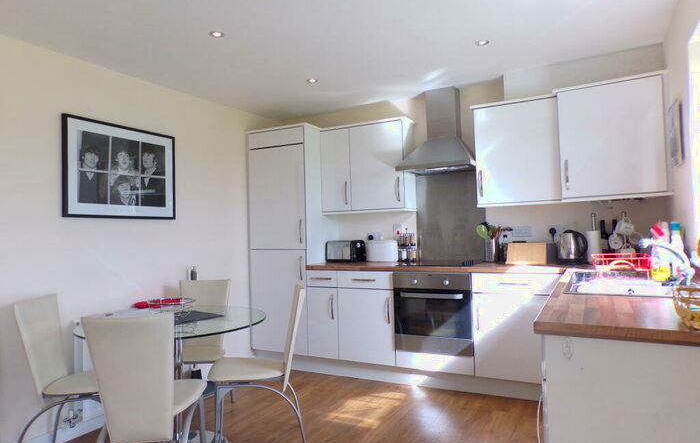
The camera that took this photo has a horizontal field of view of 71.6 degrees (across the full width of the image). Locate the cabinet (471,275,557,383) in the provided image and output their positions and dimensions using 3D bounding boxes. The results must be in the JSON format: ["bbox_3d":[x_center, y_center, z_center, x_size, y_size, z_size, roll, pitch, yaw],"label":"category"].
[{"bbox_3d":[1.264,0.721,3.527,0.590,0.715,0.550,-2,-2,29],"label":"cabinet"}]

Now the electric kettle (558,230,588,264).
[{"bbox_3d":[1.630,0.191,3.545,0.205,0.250,0.165,-2,-2,27],"label":"electric kettle"}]

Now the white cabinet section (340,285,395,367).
[{"bbox_3d":[0.265,0.829,4.077,0.503,0.581,0.570,-2,-3,29],"label":"white cabinet section"}]

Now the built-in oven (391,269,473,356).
[{"bbox_3d":[0.738,0.682,3.809,0.600,0.590,0.540,-2,-2,29],"label":"built-in oven"}]

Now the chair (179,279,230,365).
[{"bbox_3d":[-0.992,0.828,3.131,0.430,0.870,0.510,-1,-2,-6],"label":"chair"}]

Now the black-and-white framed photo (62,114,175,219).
[{"bbox_3d":[-1.528,-0.328,3.292,0.025,0.618,0.868,-2,-2,27],"label":"black-and-white framed photo"}]

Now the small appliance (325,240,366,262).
[{"bbox_3d":[-0.036,0.276,4.436,0.290,0.200,0.260,-2,-2,27],"label":"small appliance"}]

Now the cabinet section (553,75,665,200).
[{"bbox_3d":[1.795,-0.529,3.343,0.615,0.740,0.427,-2,-3,29],"label":"cabinet section"}]

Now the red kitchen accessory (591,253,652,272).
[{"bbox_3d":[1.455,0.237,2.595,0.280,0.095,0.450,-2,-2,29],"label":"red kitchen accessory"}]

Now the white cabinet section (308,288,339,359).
[{"bbox_3d":[-0.087,0.845,4.272,0.302,0.581,0.570,-2,-3,29],"label":"white cabinet section"}]

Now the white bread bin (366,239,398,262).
[{"bbox_3d":[0.236,0.267,4.289,0.330,0.187,0.195,-2,-2,28],"label":"white bread bin"}]

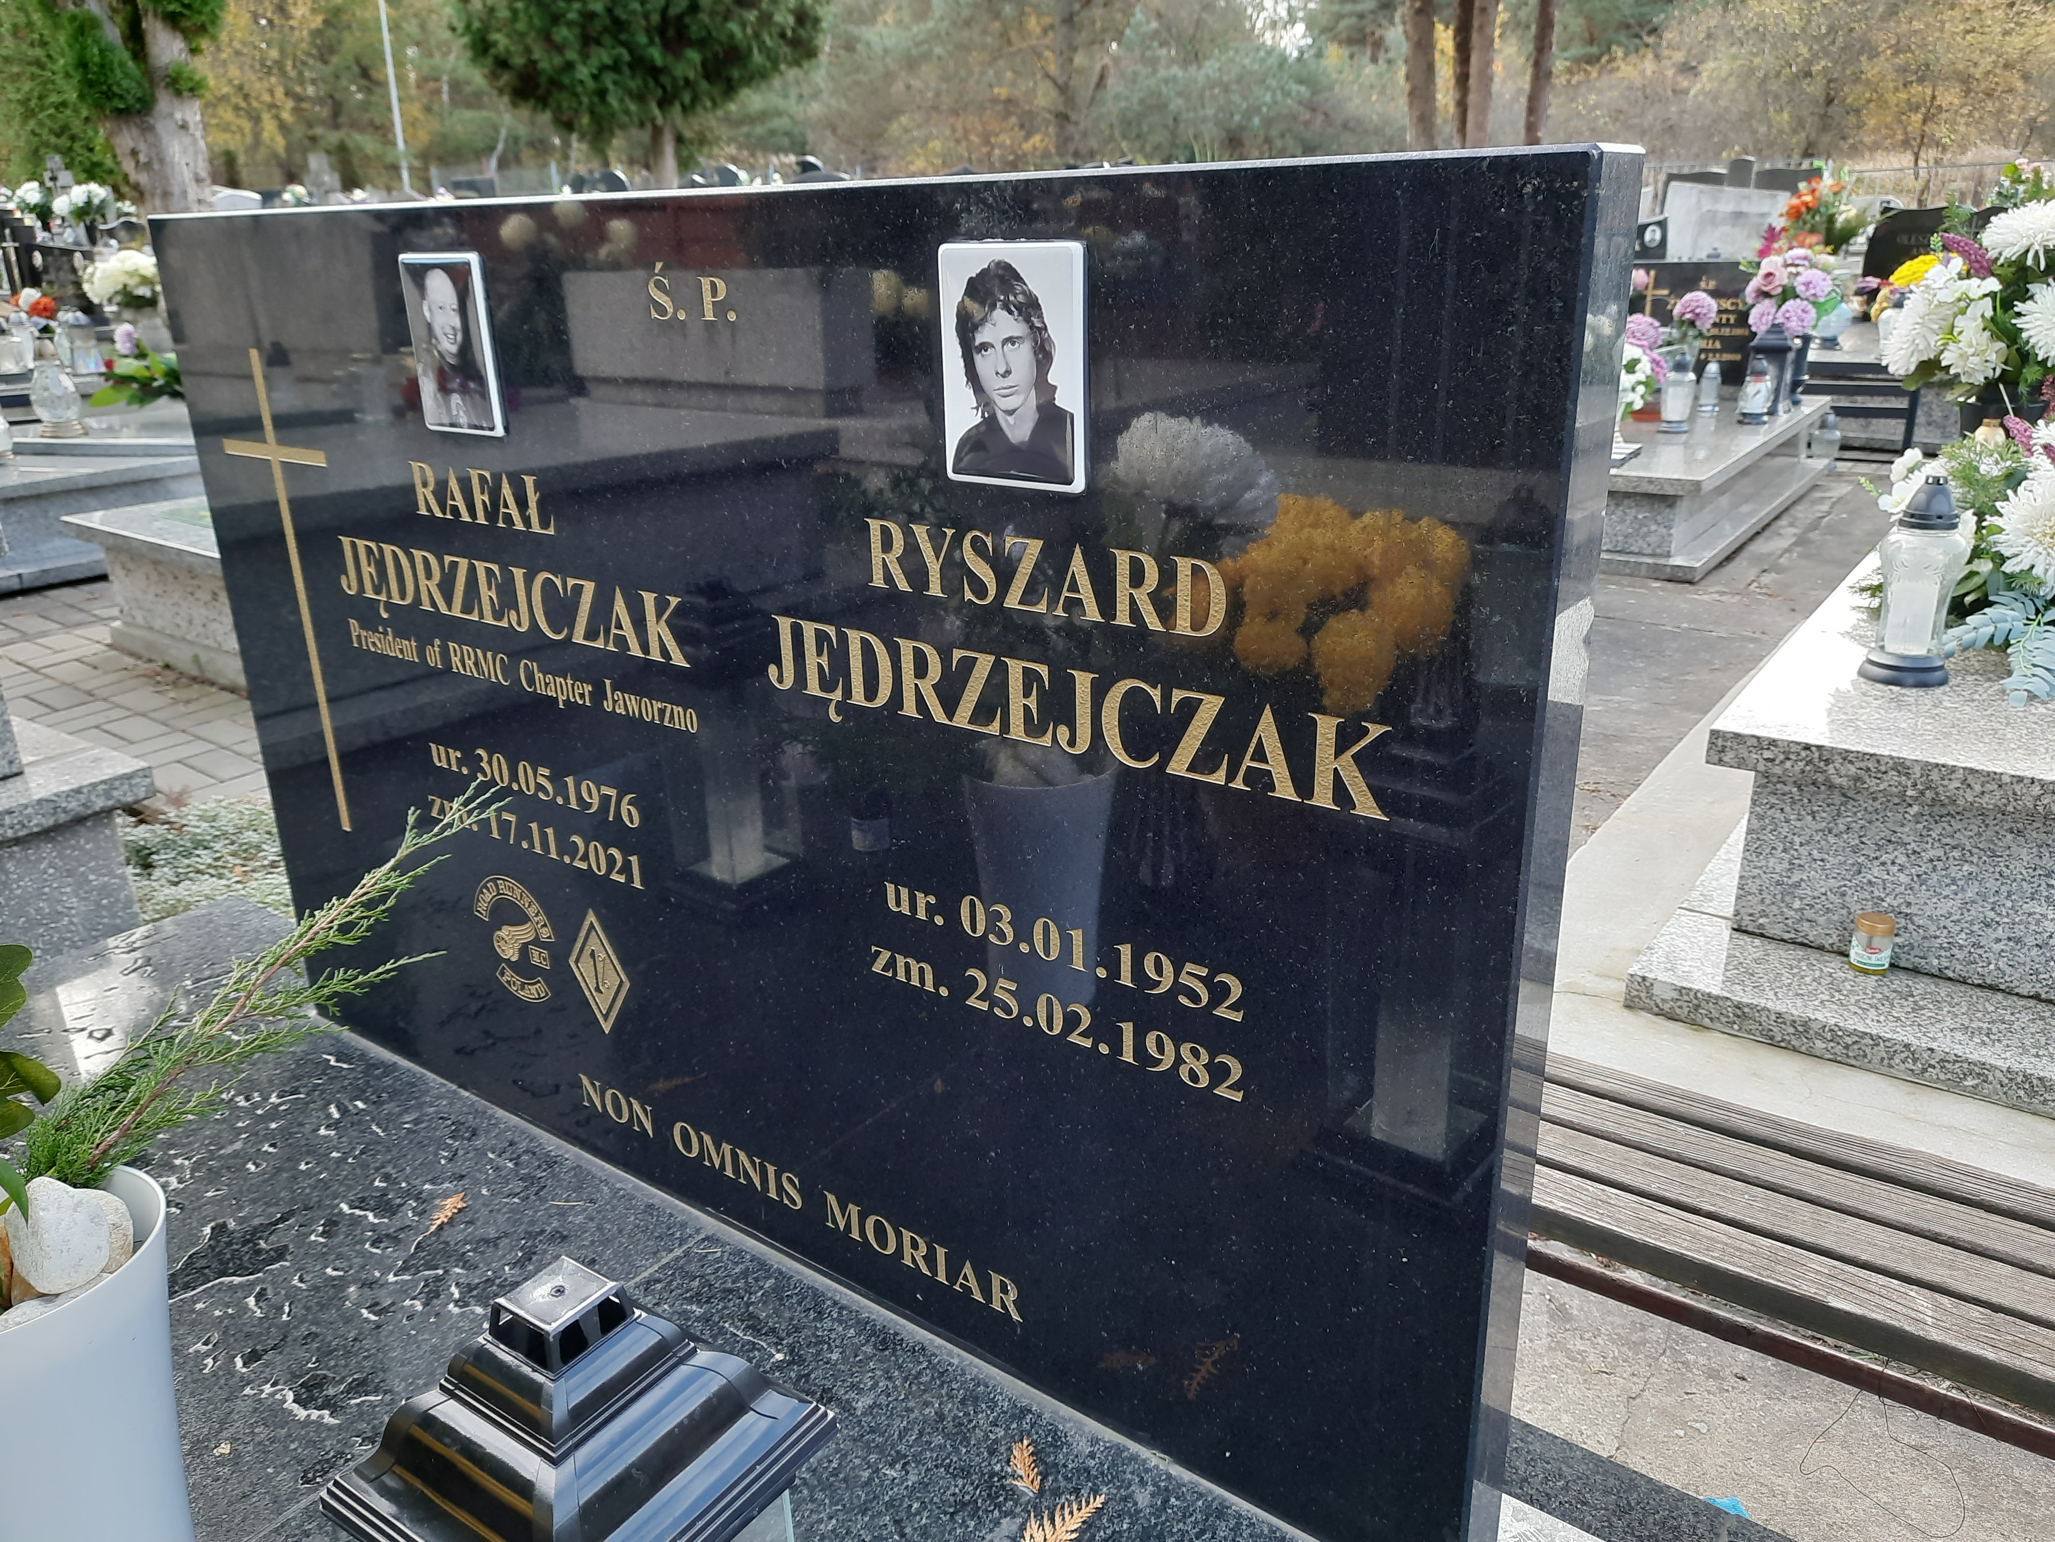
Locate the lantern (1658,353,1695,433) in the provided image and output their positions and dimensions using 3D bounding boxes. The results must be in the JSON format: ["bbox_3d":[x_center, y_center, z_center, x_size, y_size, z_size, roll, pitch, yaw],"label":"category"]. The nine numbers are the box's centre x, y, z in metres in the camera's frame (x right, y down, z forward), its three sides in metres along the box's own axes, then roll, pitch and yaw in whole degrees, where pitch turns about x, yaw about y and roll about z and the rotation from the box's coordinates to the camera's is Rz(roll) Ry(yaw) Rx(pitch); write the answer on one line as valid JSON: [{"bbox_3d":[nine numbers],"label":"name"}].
[{"bbox_3d":[2.196,-1.284,4.995,0.110,0.250,0.110,13,25,35],"label":"lantern"}]

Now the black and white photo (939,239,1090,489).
[{"bbox_3d":[-0.008,-0.204,0.753,0.091,0.120,0.010,13,24,35],"label":"black and white photo"}]

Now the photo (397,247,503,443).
[{"bbox_3d":[-0.400,-0.296,1.031,0.091,0.120,0.010,13,24,35],"label":"photo"}]

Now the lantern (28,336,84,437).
[{"bbox_3d":[-3.358,-1.323,5.108,0.148,0.325,0.148,13,25,35],"label":"lantern"}]

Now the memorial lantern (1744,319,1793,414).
[{"bbox_3d":[2.641,-1.437,5.279,0.120,0.320,0.120,13,25,35],"label":"memorial lantern"}]

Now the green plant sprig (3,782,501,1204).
[{"bbox_3d":[-0.416,0.123,0.864,0.140,0.150,0.310,13,25,35],"label":"green plant sprig"}]

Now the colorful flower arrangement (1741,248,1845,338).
[{"bbox_3d":[2.789,-1.738,5.400,0.320,0.290,0.270,13,25,35],"label":"colorful flower arrangement"}]

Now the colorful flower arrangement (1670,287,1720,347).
[{"bbox_3d":[2.385,-1.620,5.300,0.150,0.200,0.150,13,25,35],"label":"colorful flower arrangement"}]

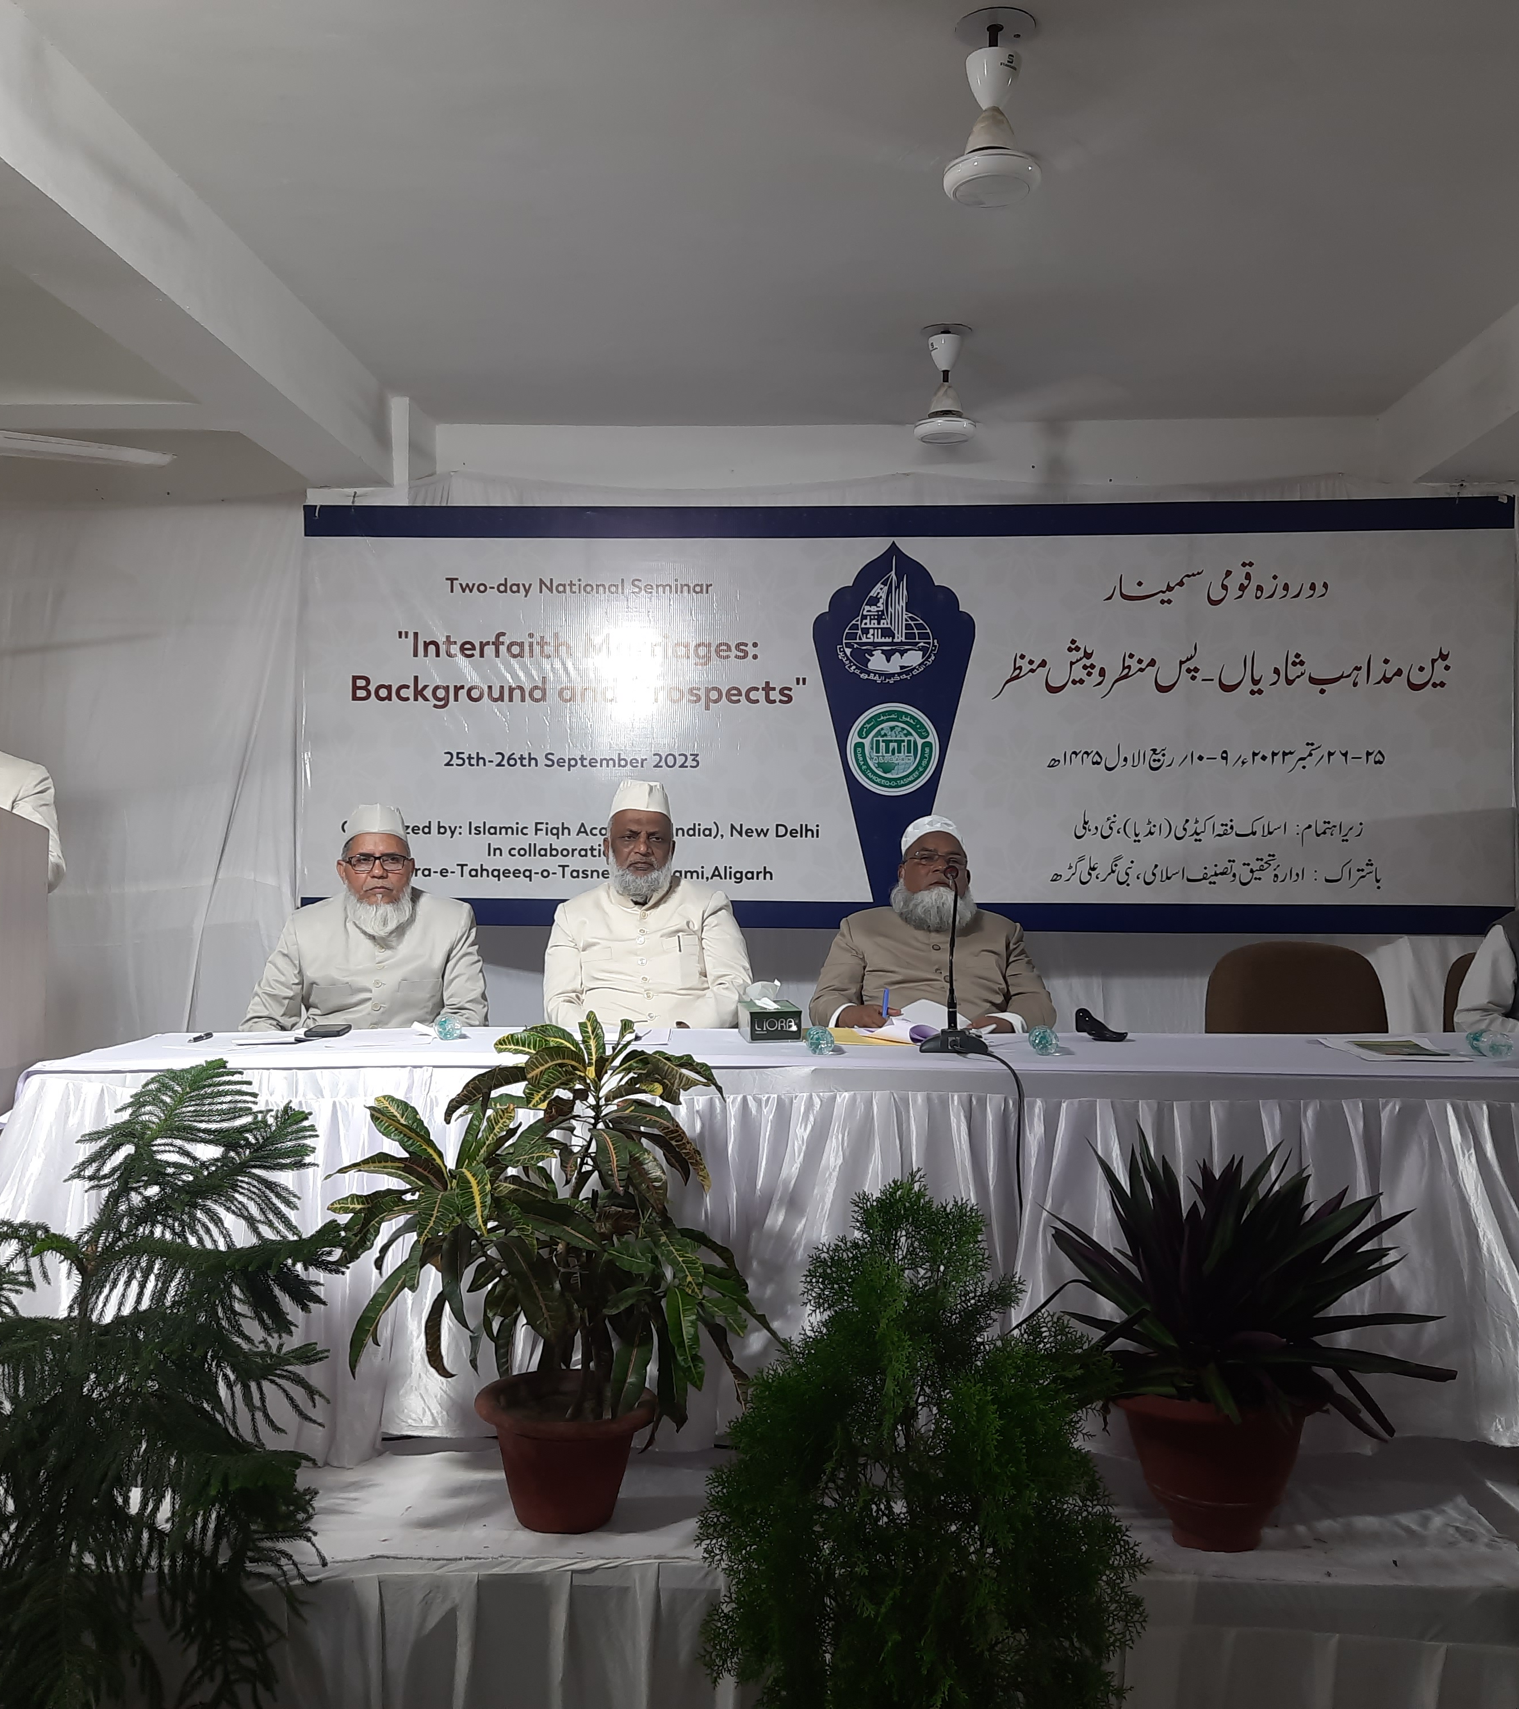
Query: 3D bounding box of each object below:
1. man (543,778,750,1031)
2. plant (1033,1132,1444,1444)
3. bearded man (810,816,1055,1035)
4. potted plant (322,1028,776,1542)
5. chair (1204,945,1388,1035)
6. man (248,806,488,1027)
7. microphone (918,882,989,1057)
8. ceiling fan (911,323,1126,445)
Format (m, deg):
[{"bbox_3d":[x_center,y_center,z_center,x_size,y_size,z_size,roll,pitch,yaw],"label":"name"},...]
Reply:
[{"bbox_3d":[-0.292,0.485,4.152,0.560,1.390,0.780,0,-1,0],"label":"man"},{"bbox_3d":[0.840,0.742,2.819,0.700,0.500,0.660,0,-1,0],"label":"plant"},{"bbox_3d":[0.449,0.533,4.151,0.620,1.300,0.780,0,-1,2],"label":"bearded man"},{"bbox_3d":[-0.374,0.721,2.908,0.760,0.890,0.680,0,-1,0],"label":"potted plant"},{"bbox_3d":[1.385,0.695,4.075,0.480,0.935,0.550,0,0,3],"label":"chair"},{"bbox_3d":[-1.010,0.511,4.152,0.620,1.330,0.780,0,-1,-3],"label":"man"},{"bbox_3d":[0.417,0.238,3.558,0.150,0.375,0.150,0,0,0],"label":"microphone"},{"bbox_3d":[0.540,-1.362,4.761,1.150,0.325,1.150,0,0,3],"label":"ceiling fan"}]

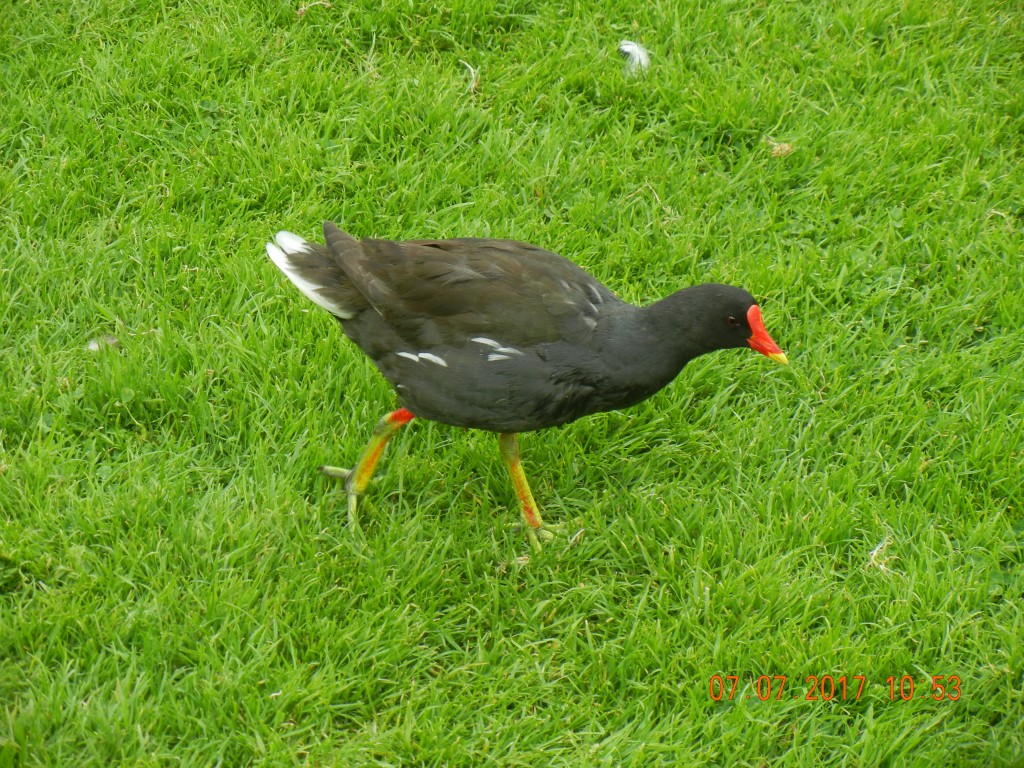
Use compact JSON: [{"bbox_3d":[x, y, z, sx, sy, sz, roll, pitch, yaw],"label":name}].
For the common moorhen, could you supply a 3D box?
[{"bbox_3d":[0.009,-0.005,3.150,0.320,0.208,0.120,2,26,4],"label":"common moorhen"}]

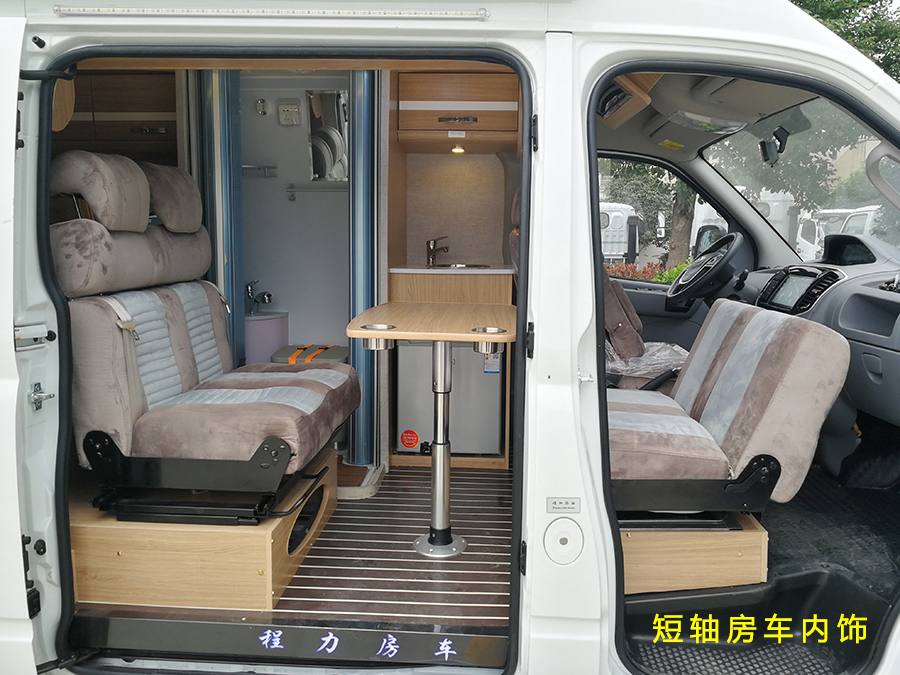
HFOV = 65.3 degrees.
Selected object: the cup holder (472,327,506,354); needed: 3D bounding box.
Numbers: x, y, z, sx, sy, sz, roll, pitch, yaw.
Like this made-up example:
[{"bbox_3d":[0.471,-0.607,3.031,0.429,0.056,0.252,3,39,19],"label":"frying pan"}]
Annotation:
[{"bbox_3d":[0.102,0.013,1.820,0.093,0.060,0.093,1,8,3],"label":"cup holder"}]

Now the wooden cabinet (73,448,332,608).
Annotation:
[{"bbox_3d":[-0.752,0.547,2.182,0.640,0.212,0.711,1,8,3],"label":"wooden cabinet"}]

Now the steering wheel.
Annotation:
[{"bbox_3d":[1.077,-0.290,2.933,0.075,0.380,0.380,45,8,-3],"label":"steering wheel"}]

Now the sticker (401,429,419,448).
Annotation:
[{"bbox_3d":[-0.167,0.420,2.922,0.075,0.077,0.004,1,8,3],"label":"sticker"}]

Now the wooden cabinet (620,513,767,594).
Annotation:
[{"bbox_3d":[0.547,0.506,2.101,0.520,0.160,0.690,1,8,3],"label":"wooden cabinet"}]

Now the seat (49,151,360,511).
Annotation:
[{"bbox_3d":[-0.697,-0.055,2.116,0.695,0.920,0.790,1,8,3],"label":"seat"}]

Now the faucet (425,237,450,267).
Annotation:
[{"bbox_3d":[-0.051,-0.369,3.027,0.110,0.132,0.045,3,9,18],"label":"faucet"}]

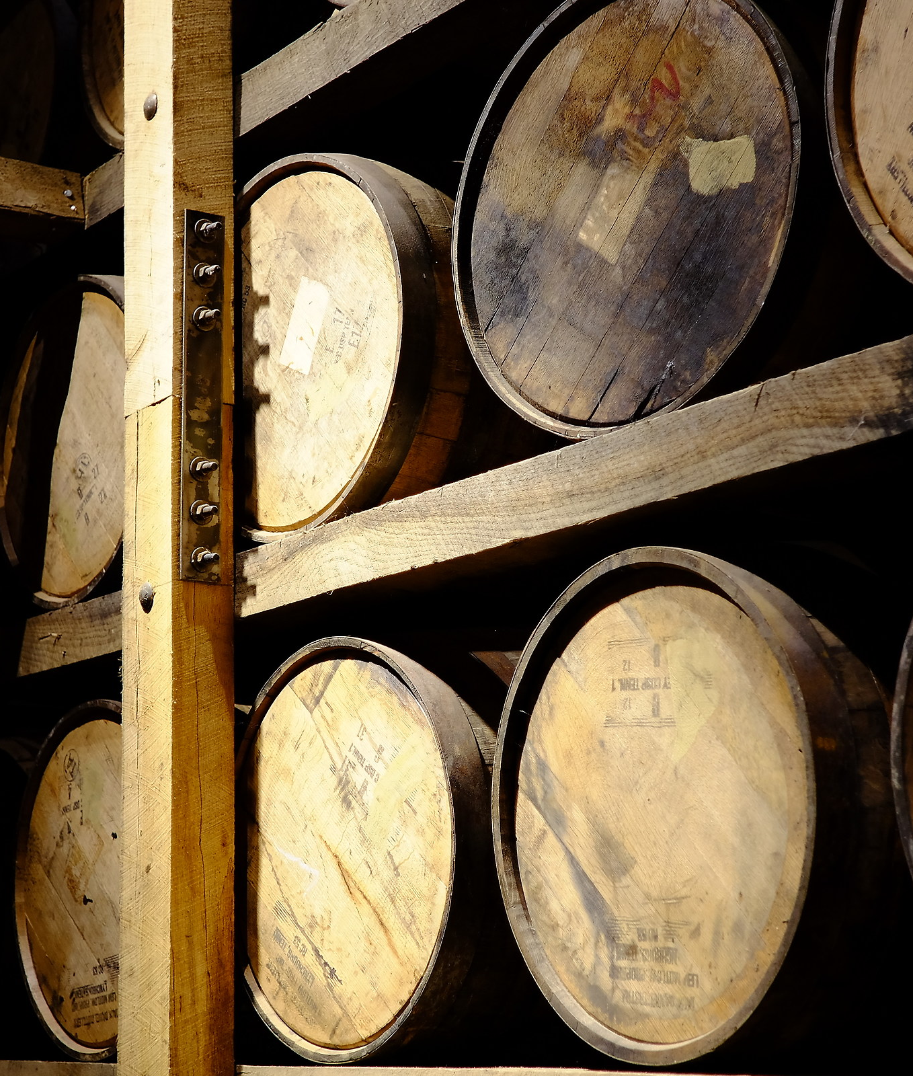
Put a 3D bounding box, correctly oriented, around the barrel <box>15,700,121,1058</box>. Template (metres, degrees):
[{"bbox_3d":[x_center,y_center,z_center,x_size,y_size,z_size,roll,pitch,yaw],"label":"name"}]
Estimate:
[{"bbox_3d":[-0.219,0.579,3.663,0.890,0.645,0.645,6,-13,-36],"label":"barrel"}]

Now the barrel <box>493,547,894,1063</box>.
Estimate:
[{"bbox_3d":[0.572,0.332,2.646,0.890,0.645,0.645,5,-13,-34],"label":"barrel"}]

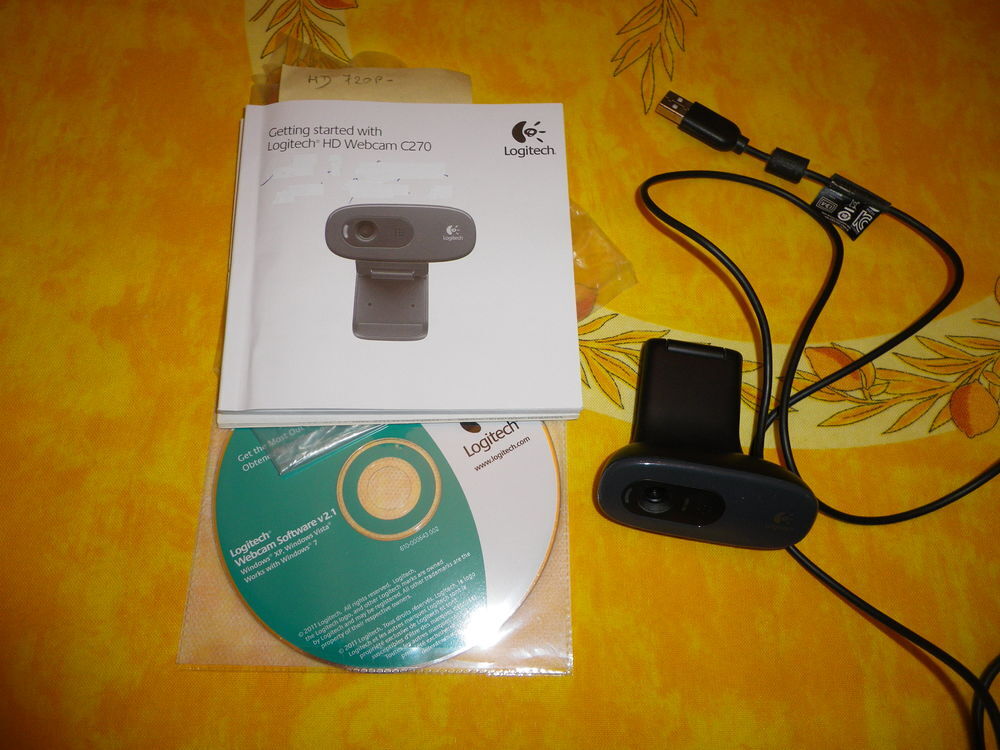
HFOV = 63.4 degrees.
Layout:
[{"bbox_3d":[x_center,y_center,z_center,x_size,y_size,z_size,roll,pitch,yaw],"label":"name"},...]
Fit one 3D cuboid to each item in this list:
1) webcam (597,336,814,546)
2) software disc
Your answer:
[{"bbox_3d":[0.072,0.023,0.278,0.073,0.034,0.068,10,71,0],"label":"webcam"},{"bbox_3d":[-0.038,0.040,0.282,0.120,0.001,0.120,1,72,-3],"label":"software disc"}]

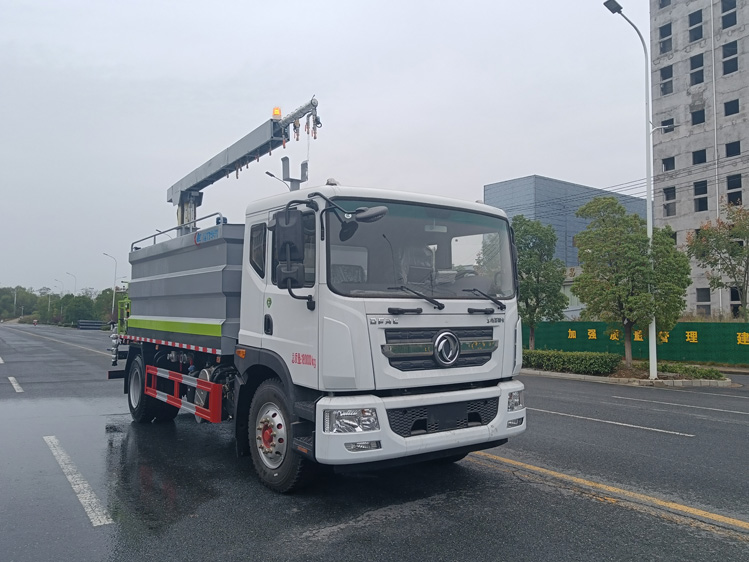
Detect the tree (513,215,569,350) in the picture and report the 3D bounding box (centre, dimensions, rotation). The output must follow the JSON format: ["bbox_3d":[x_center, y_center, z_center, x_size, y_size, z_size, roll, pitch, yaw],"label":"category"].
[{"bbox_3d":[5.908,0.206,21.850,2.600,5.350,2.600,3,-5,-34],"label":"tree"}]

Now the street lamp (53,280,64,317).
[{"bbox_3d":[-66.934,4.498,124.000,2.200,9.630,0.400,3,-5,-34],"label":"street lamp"}]

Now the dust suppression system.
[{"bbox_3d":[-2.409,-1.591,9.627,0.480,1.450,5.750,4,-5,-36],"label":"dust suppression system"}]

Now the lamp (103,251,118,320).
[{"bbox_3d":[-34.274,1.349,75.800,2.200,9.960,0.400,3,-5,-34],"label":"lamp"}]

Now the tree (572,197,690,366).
[{"bbox_3d":[8.137,0.016,18.500,3.500,5.400,3.500,3,-5,-34],"label":"tree"}]

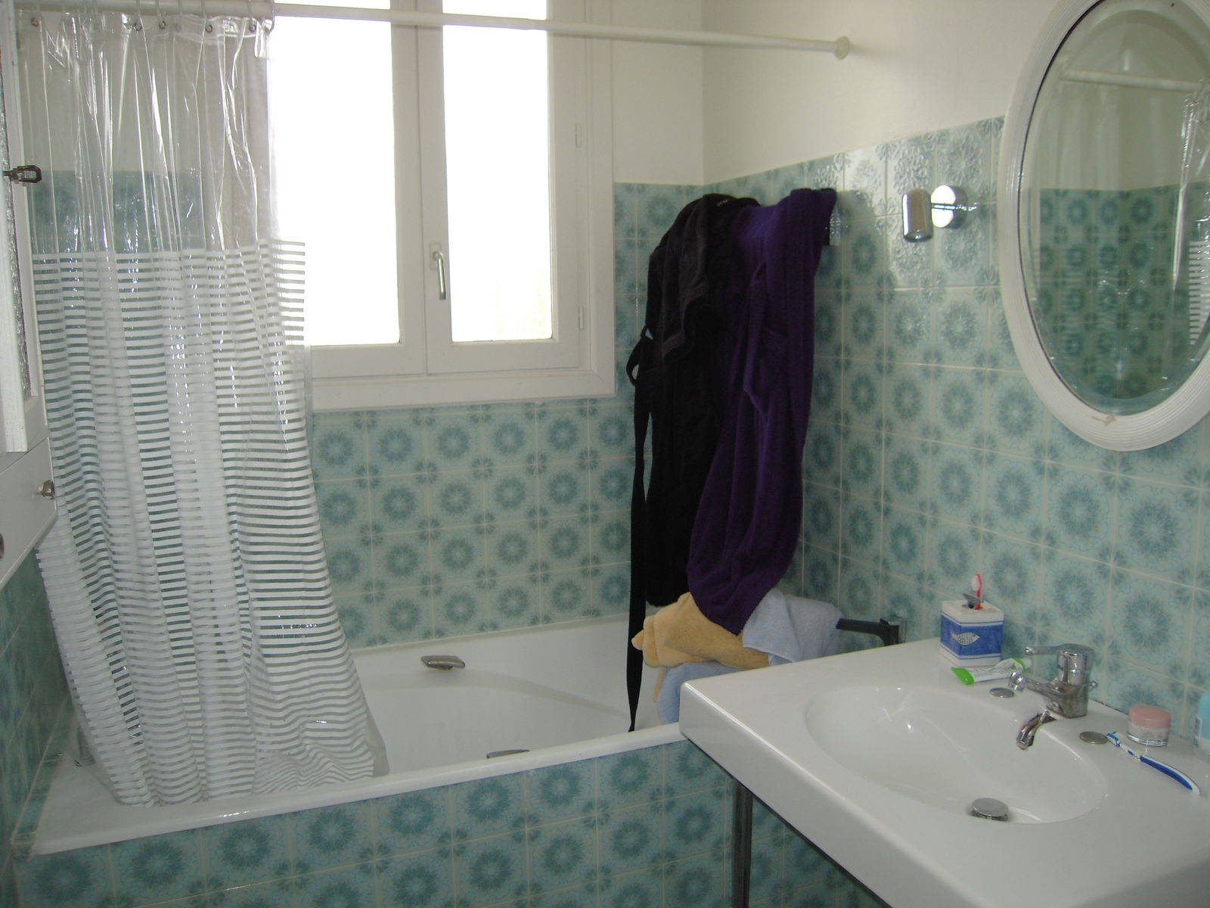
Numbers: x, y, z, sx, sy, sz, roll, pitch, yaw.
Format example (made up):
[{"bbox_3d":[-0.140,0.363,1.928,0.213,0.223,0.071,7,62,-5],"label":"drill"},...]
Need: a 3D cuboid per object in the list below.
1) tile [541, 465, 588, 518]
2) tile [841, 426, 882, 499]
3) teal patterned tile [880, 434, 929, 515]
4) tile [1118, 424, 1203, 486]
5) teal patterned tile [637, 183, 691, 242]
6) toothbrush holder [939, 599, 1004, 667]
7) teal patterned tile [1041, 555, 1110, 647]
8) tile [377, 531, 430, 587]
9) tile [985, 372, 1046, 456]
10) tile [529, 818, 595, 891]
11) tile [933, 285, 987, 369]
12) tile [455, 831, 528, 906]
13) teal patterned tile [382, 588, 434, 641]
[{"bbox_3d":[-0.113,0.098,2.683,0.150,0.150,0.010,-4,9,-21],"label":"tile"},{"bbox_3d":[0.574,0.019,2.176,0.010,0.150,0.150,-4,9,-21],"label":"tile"},{"bbox_3d":[0.627,0.040,2.031,0.010,0.148,0.148,-4,9,-21],"label":"teal patterned tile"},{"bbox_3d":[0.862,-0.035,1.510,0.010,0.151,0.149,-4,9,-21],"label":"tile"},{"bbox_3d":[0.152,-0.663,2.683,0.150,0.150,0.010,-4,9,-21],"label":"teal patterned tile"},{"bbox_3d":[0.680,0.334,1.823,0.082,0.099,0.080,-2,8,-8],"label":"toothbrush holder"},{"bbox_3d":[0.791,0.242,1.645,0.010,0.150,0.150,-4,9,-21],"label":"teal patterned tile"},{"bbox_3d":[-0.527,0.278,2.544,0.150,0.150,0.010,-4,9,-21],"label":"tile"},{"bbox_3d":[0.734,-0.072,1.738,0.010,0.150,0.150,-4,9,-21],"label":"tile"},{"bbox_3d":[-0.087,0.816,1.996,0.150,0.150,0.010,-4,9,-21],"label":"tile"},{"bbox_3d":[0.687,-0.242,1.887,0.010,0.150,0.150,-4,9,-21],"label":"tile"},{"bbox_3d":[-0.225,0.822,1.934,0.150,0.150,0.010,-4,9,-21],"label":"tile"},{"bbox_3d":[-0.528,0.429,2.590,0.150,0.150,0.010,-4,9,-21],"label":"teal patterned tile"}]

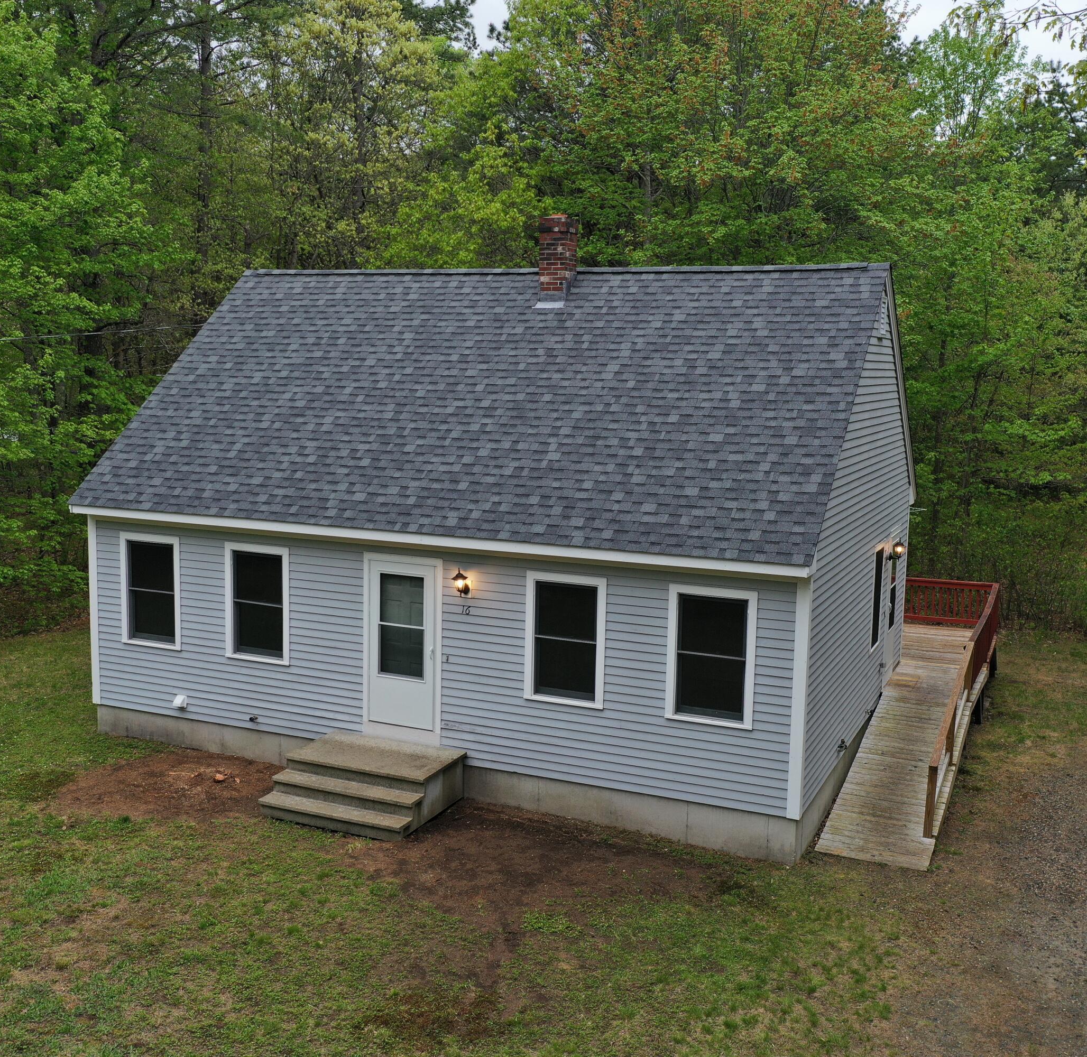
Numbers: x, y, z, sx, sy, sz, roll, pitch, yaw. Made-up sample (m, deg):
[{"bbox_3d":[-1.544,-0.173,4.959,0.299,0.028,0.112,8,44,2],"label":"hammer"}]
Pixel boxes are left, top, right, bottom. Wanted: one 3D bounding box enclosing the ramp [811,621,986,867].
[{"bbox_3d":[5.569,2.721,17.801,1.240,0.630,9.900,5,9,24],"label":"ramp"}]

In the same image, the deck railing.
[{"bbox_3d":[5.474,2.196,18.189,1.740,1.460,9.350,5,9,24],"label":"deck railing"}]

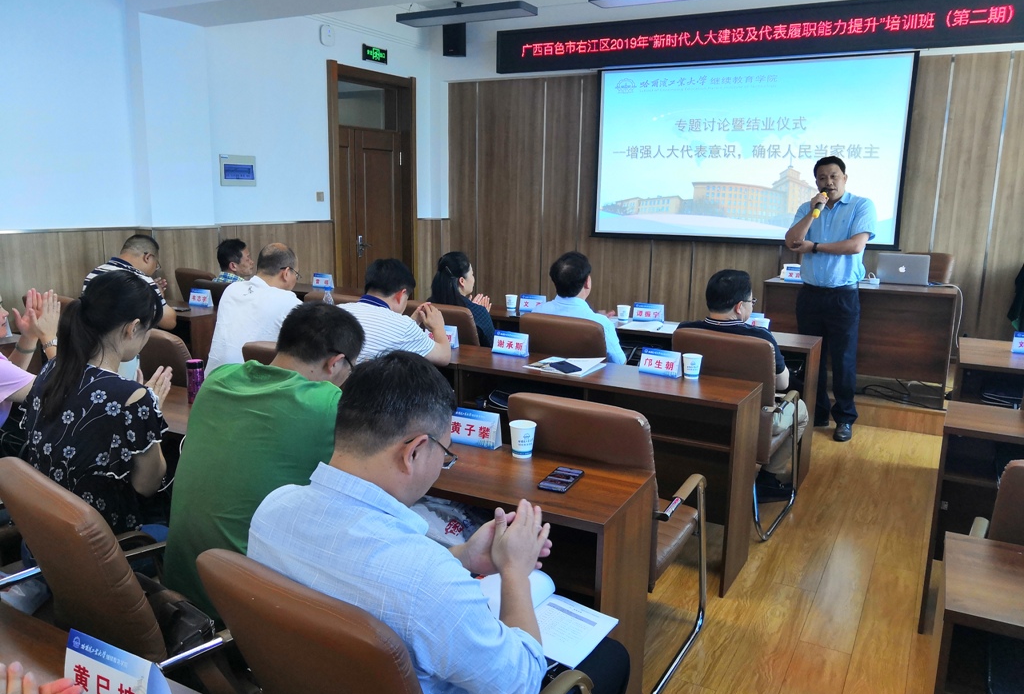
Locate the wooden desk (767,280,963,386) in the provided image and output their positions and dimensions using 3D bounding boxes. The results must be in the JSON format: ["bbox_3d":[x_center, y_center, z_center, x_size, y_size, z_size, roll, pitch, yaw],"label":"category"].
[{"bbox_3d":[2.344,-0.069,5.439,1.142,0.725,0.646,7,13,27],"label":"wooden desk"}]

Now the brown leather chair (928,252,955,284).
[{"bbox_3d":[2.963,-0.213,5.966,0.550,0.920,0.620,12,15,43],"label":"brown leather chair"}]

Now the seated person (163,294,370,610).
[{"bbox_3d":[-0.558,0.488,2.022,0.520,1.240,0.740,10,14,38],"label":"seated person"}]

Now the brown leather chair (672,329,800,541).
[{"bbox_3d":[1.037,0.344,3.736,0.550,0.920,0.640,8,13,30],"label":"brown leather chair"}]

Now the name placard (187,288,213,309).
[{"bbox_3d":[-1.928,-0.307,4.965,0.175,0.103,0.060,5,12,20],"label":"name placard"}]

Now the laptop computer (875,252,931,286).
[{"bbox_3d":[2.653,-0.531,5.393,0.323,0.211,0.288,7,13,27],"label":"laptop computer"}]

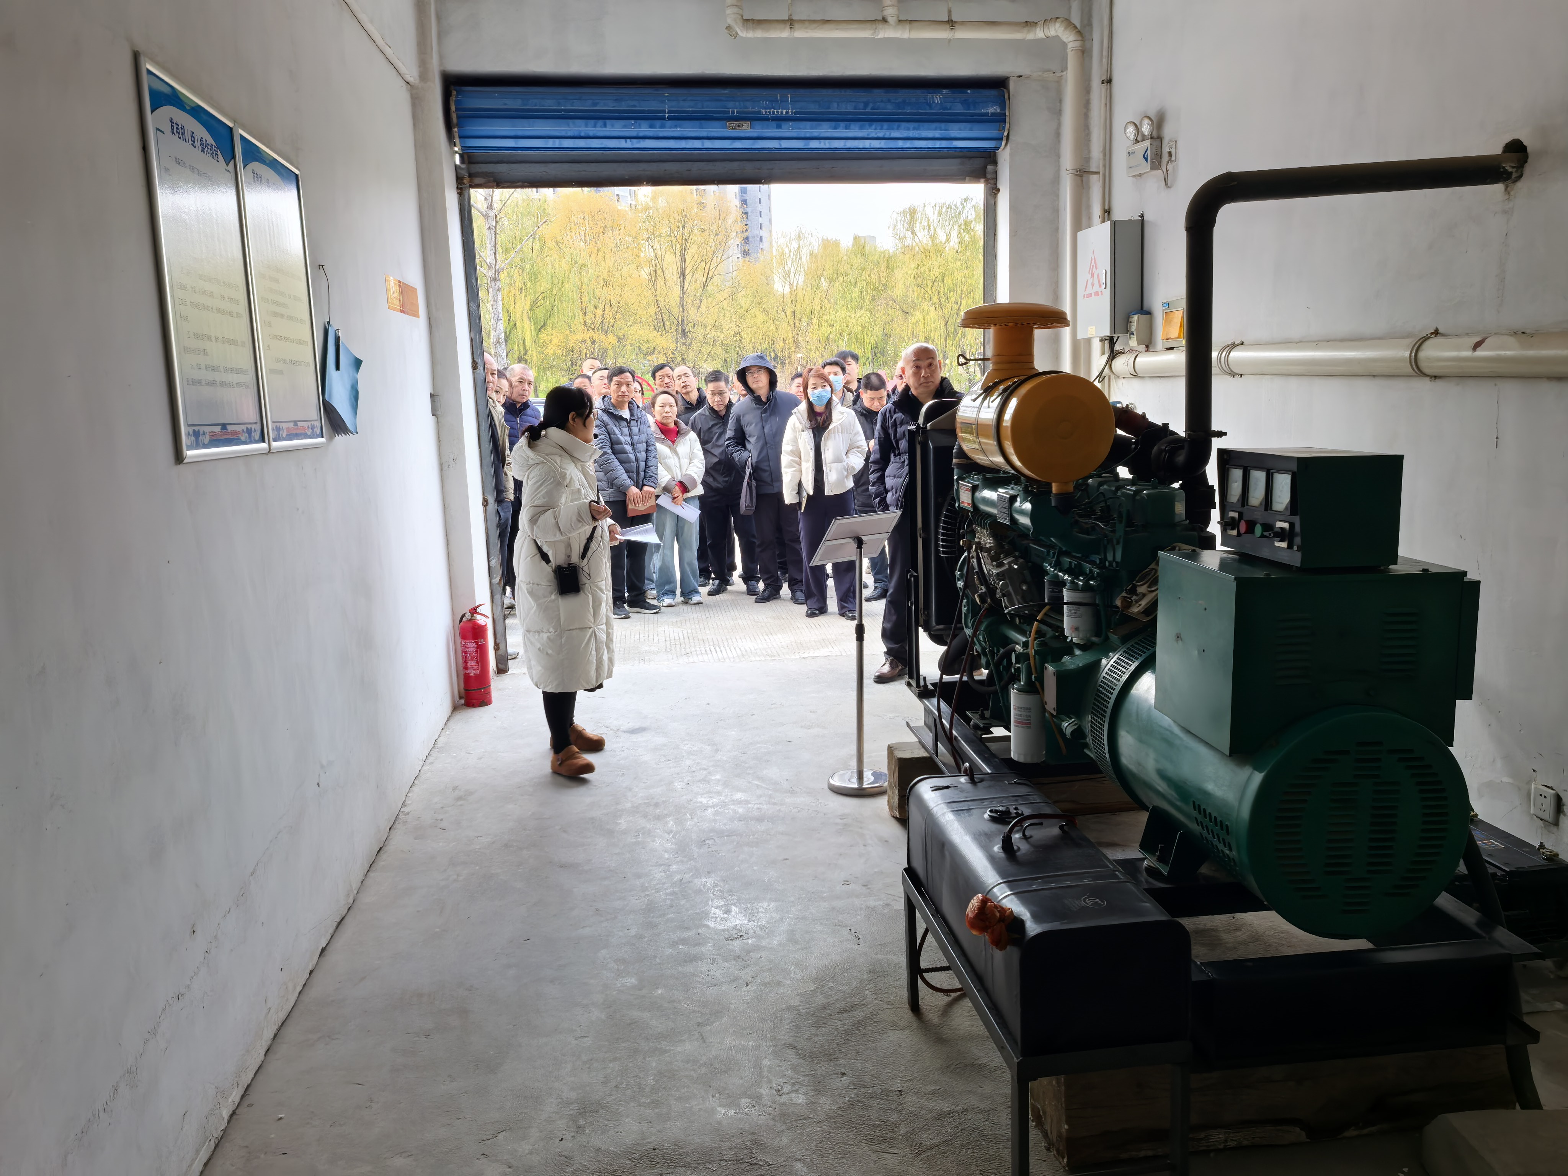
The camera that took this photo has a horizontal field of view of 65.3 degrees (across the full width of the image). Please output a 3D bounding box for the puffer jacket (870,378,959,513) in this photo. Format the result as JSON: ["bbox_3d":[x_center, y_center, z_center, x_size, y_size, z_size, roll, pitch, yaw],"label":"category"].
[{"bbox_3d":[0.733,-0.766,6.586,0.560,0.730,0.360,0,9,12],"label":"puffer jacket"}]

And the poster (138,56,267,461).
[{"bbox_3d":[-1.285,-0.685,2.720,0.025,0.790,0.605,-3,9,-7],"label":"poster"}]

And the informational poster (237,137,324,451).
[{"bbox_3d":[-1.362,-0.775,3.321,0.025,0.790,0.605,-3,9,-7],"label":"informational poster"}]

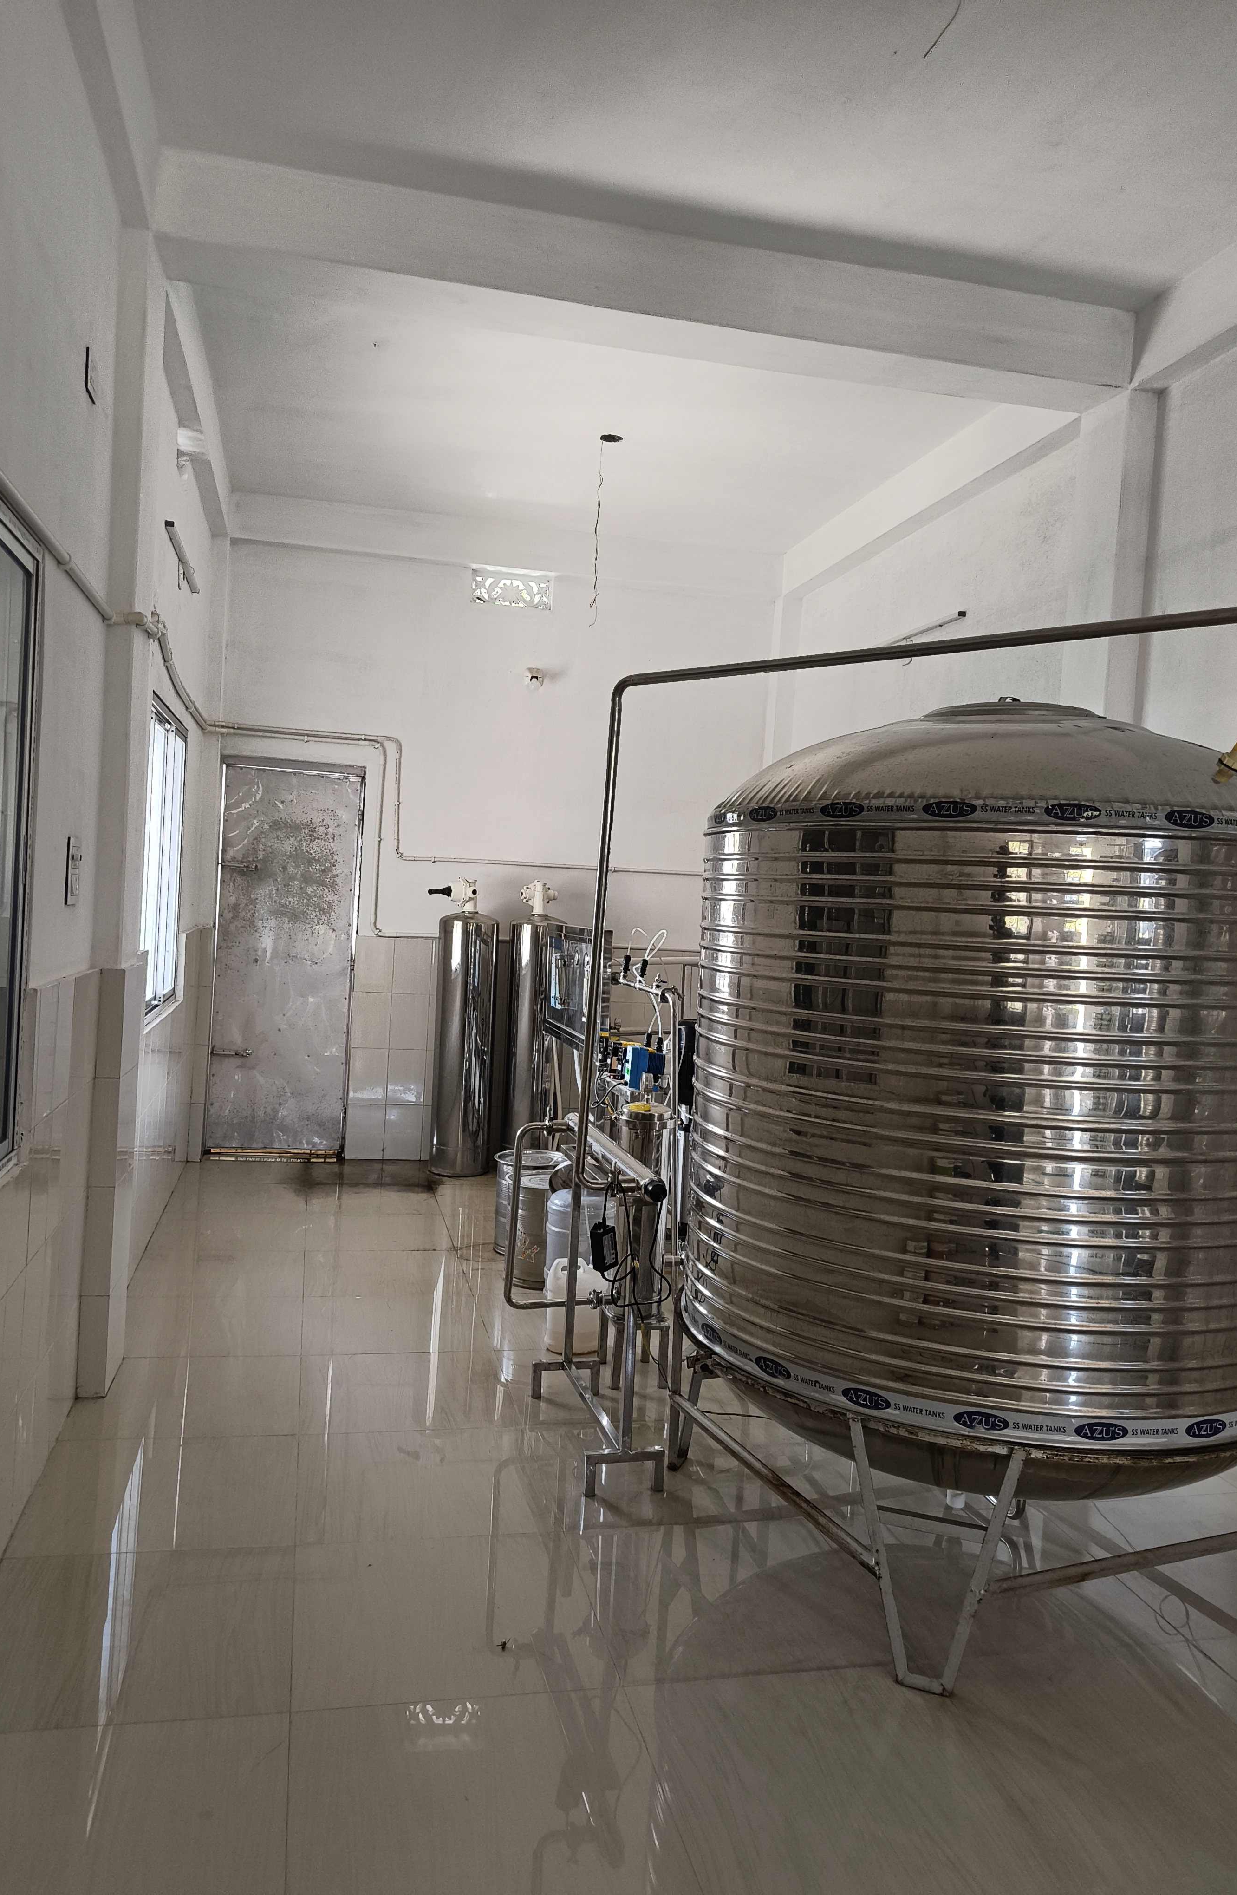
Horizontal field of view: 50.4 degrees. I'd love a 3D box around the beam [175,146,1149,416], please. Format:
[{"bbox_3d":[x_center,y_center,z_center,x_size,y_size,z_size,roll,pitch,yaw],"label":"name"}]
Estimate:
[{"bbox_3d":[0.171,-1.990,4.030,2.985,0.245,0.280,3,2,-13],"label":"beam"}]

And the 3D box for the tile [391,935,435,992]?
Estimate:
[{"bbox_3d":[-1.106,0.098,7.060,0.200,0.300,0.010,3,2,-13],"label":"tile"}]

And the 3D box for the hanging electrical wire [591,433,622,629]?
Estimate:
[{"bbox_3d":[-0.056,-1.739,5.532,0.090,0.780,0.070,3,2,-13],"label":"hanging electrical wire"}]

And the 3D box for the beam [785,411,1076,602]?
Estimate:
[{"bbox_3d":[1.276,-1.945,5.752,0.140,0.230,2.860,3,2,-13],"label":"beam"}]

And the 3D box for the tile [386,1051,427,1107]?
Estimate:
[{"bbox_3d":[-1.141,0.697,7.085,0.200,0.300,0.010,3,2,-13],"label":"tile"}]

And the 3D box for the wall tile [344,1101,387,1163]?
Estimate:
[{"bbox_3d":[-1.355,0.991,7.051,0.200,0.300,0.010,3,2,-13],"label":"wall tile"}]

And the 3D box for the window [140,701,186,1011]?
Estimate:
[{"bbox_3d":[-1.871,-0.341,5.348,0.080,1.200,1.280,3,2,-13],"label":"window"}]

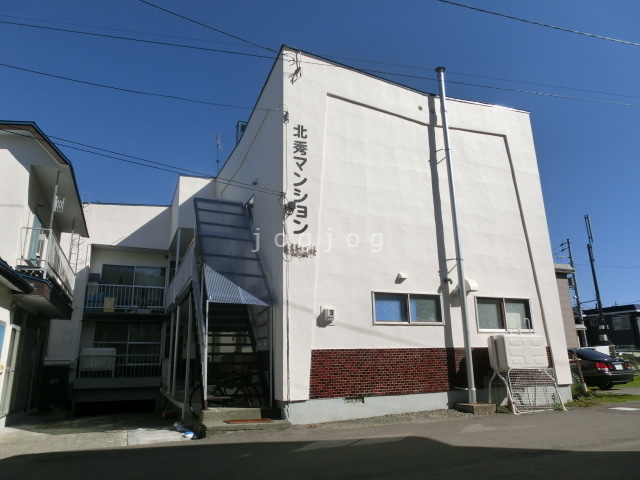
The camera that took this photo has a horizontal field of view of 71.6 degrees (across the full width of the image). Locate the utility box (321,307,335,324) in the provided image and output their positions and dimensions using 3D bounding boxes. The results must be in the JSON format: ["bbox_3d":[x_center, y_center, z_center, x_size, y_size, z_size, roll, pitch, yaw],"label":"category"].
[{"bbox_3d":[0.167,1.591,9.286,0.290,0.370,0.160,4,-16,-20],"label":"utility box"}]

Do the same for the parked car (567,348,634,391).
[{"bbox_3d":[8.595,4.715,16.239,1.790,1.450,4.700,7,-17,-30],"label":"parked car"}]

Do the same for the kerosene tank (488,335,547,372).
[{"bbox_3d":[4.538,2.589,10.212,1.160,0.710,0.520,4,-16,-20],"label":"kerosene tank"}]

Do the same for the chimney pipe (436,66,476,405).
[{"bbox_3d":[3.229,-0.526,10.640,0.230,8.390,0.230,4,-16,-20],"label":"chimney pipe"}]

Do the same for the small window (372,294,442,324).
[{"bbox_3d":[2.028,1.573,10.105,1.819,0.737,0.100,4,-16,-20],"label":"small window"}]

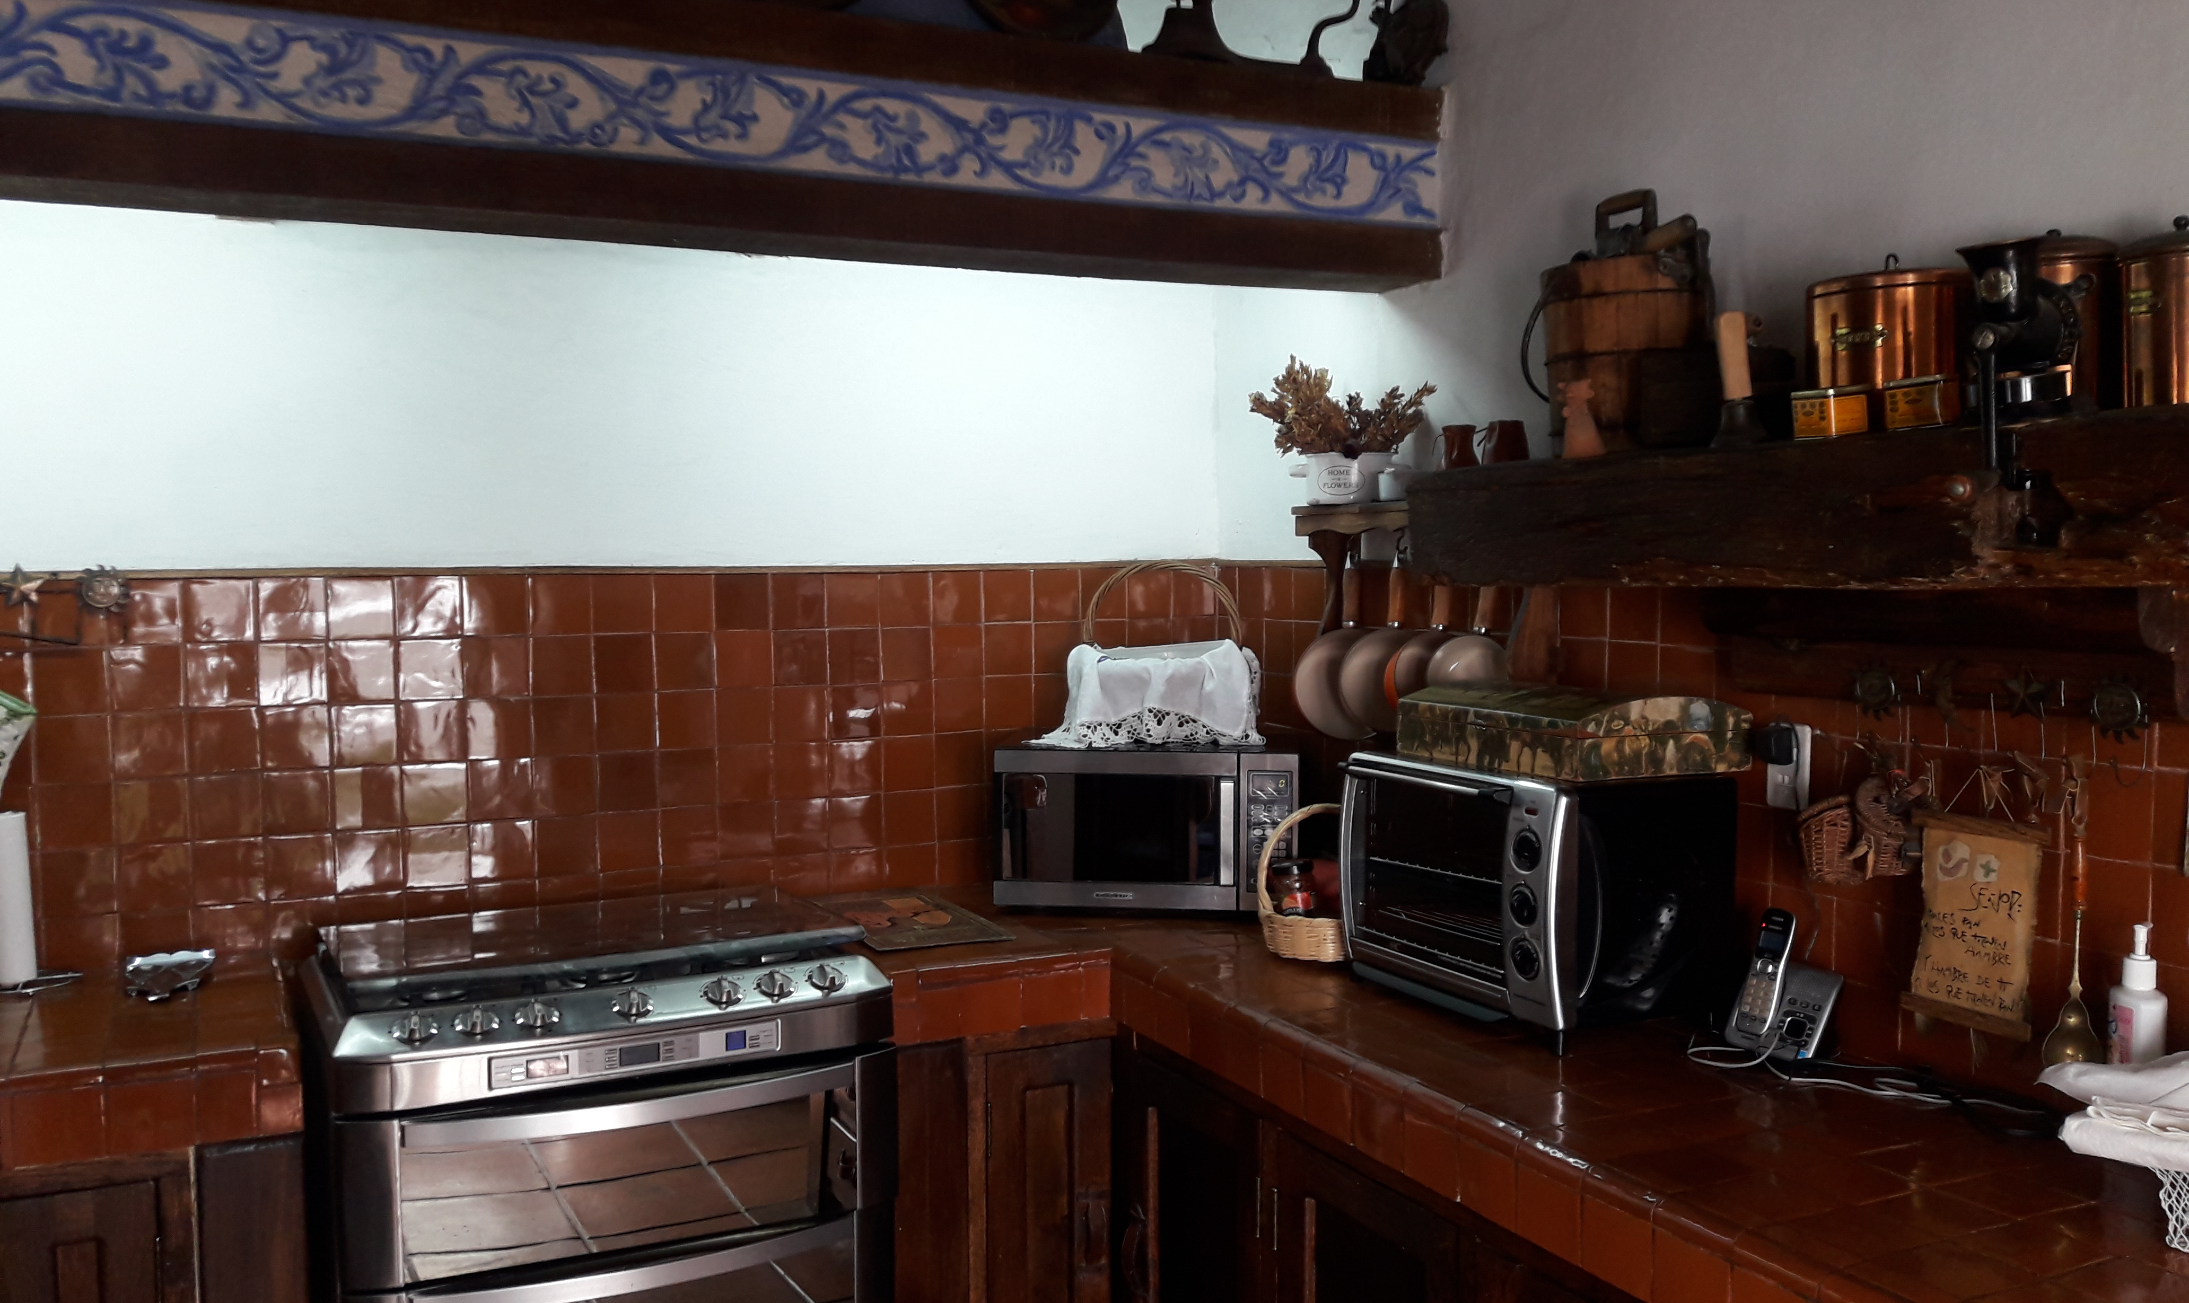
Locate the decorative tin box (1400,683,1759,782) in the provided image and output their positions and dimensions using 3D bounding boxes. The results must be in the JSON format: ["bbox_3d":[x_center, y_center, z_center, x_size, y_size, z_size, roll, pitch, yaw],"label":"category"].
[{"bbox_3d":[0.669,0.103,2.513,0.294,0.102,0.394,-2,4,-25],"label":"decorative tin box"}]

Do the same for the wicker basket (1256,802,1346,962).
[{"bbox_3d":[0.386,0.369,2.909,0.229,0.242,0.194,0,3,8],"label":"wicker basket"}]

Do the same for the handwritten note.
[{"bbox_3d":[1.067,0.331,2.162,0.027,0.261,0.188,4,1,-27],"label":"handwritten note"}]

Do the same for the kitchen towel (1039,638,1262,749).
[{"bbox_3d":[0.119,0.074,3.348,0.416,0.194,0.259,0,3,9],"label":"kitchen towel"}]

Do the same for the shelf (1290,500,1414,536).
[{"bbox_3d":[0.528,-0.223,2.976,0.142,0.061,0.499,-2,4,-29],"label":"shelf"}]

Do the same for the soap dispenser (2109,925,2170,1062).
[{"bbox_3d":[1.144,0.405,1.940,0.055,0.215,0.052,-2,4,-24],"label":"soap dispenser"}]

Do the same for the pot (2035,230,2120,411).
[{"bbox_3d":[1.060,-0.355,1.960,0.126,0.221,0.126,0,3,0],"label":"pot"}]

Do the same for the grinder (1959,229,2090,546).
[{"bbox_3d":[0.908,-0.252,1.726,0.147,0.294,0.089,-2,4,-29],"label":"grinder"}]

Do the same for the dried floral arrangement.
[{"bbox_3d":[0.417,-0.436,3.119,0.210,0.184,0.304,-2,4,-29],"label":"dried floral arrangement"}]

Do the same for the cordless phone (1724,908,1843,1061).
[{"bbox_3d":[0.911,0.433,2.325,0.095,0.162,0.126,-2,4,-29],"label":"cordless phone"}]

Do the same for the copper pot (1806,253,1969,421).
[{"bbox_3d":[0.949,-0.362,2.116,0.184,0.219,0.184,0,3,0],"label":"copper pot"}]

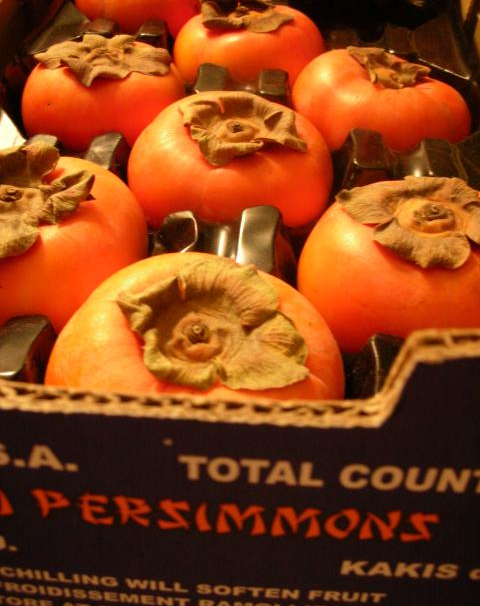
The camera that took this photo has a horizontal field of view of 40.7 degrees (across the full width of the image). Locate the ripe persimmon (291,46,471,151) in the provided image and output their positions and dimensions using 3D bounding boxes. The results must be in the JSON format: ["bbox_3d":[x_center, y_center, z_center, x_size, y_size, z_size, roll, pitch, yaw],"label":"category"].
[{"bbox_3d":[0.062,-0.085,0.290,0.079,0.055,0.079,3,54,2],"label":"ripe persimmon"}]

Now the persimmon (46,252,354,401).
[{"bbox_3d":[-0.012,0.019,0.173,0.079,0.055,0.079,3,49,2],"label":"persimmon"}]

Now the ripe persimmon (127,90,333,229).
[{"bbox_3d":[-0.004,-0.052,0.252,0.079,0.055,0.079,3,54,2],"label":"ripe persimmon"}]

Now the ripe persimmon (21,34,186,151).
[{"bbox_3d":[-0.061,-0.093,0.294,0.074,0.051,0.074,3,42,2],"label":"ripe persimmon"}]

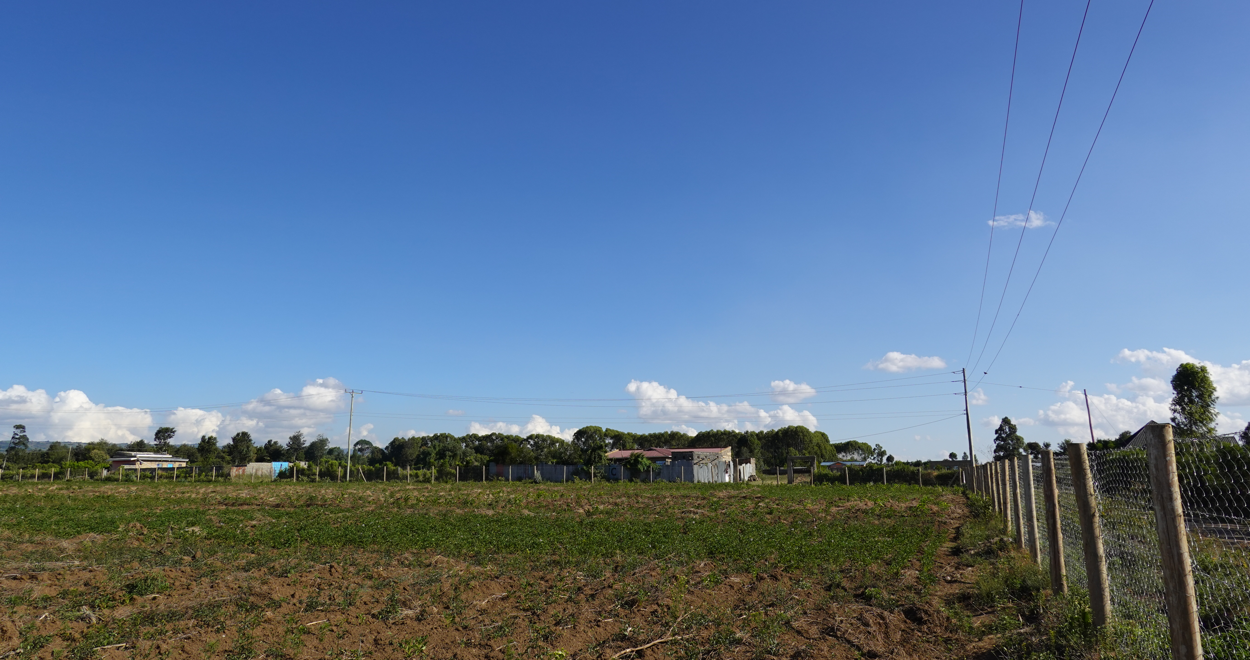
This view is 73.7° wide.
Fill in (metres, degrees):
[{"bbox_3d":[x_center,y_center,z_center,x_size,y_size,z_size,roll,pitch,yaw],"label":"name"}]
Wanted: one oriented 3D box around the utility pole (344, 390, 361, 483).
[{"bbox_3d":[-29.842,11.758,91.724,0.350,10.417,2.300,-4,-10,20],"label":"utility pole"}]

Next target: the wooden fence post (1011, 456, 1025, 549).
[{"bbox_3d":[7.402,3.244,15.701,0.115,1.690,0.115,-4,-11,24],"label":"wooden fence post"}]

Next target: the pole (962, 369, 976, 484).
[{"bbox_3d":[29.739,8.459,72.201,0.400,10.208,0.400,-4,-10,20],"label":"pole"}]

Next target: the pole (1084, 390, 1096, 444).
[{"bbox_3d":[35.618,8.271,63.370,0.190,7.591,0.190,-10,-11,28],"label":"pole"}]

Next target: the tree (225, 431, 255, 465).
[{"bbox_3d":[-65.642,21.339,141.320,4.992,8.162,4.992,4,-11,-24],"label":"tree"}]

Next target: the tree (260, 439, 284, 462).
[{"bbox_3d":[-67.870,24.718,159.374,4.688,7.519,4.688,4,-10,-23],"label":"tree"}]

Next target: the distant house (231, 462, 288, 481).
[{"bbox_3d":[-44.517,17.318,101.128,5.400,2.590,3.800,-4,-10,20],"label":"distant house"}]

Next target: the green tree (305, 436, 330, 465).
[{"bbox_3d":[-50.300,20.925,136.421,3.597,7.250,3.597,3,-10,-20],"label":"green tree"}]

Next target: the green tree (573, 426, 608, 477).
[{"bbox_3d":[-3.821,13.763,91.479,3.881,6.256,3.881,0,-10,-2],"label":"green tree"}]

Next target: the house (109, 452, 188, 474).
[{"bbox_3d":[-78.728,22.589,137.867,6.609,4.600,9.525,-4,-10,21],"label":"house"}]

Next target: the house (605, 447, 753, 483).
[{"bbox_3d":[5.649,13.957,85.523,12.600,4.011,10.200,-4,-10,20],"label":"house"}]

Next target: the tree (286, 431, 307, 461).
[{"bbox_3d":[-53.819,20.532,136.487,3.270,8.049,3.270,4,-10,-21],"label":"tree"}]

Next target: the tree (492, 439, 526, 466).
[{"bbox_3d":[-14.770,16.783,106.695,4.328,5.501,4.328,1,-10,-8],"label":"tree"}]

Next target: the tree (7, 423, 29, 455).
[{"bbox_3d":[-96.211,19.365,131.265,3.558,8.829,3.558,7,-12,-35],"label":"tree"}]

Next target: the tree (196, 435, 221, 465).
[{"bbox_3d":[-66.652,20.410,133.465,3.499,7.281,3.499,5,-11,-26],"label":"tree"}]

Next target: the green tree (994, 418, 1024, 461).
[{"bbox_3d":[49.749,15.328,107.315,4.177,8.231,4.177,-4,-11,24],"label":"green tree"}]

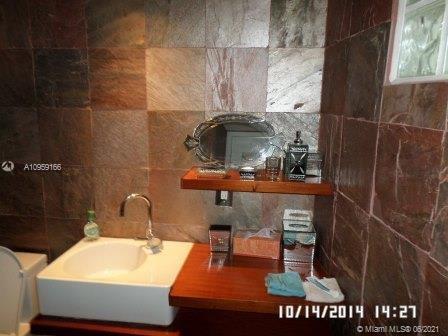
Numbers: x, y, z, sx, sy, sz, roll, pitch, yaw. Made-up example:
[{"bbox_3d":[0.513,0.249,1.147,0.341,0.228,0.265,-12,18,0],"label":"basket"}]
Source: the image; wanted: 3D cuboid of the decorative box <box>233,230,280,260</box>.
[{"bbox_3d":[0.169,0.371,1.630,0.228,0.115,0.115,2,10,6],"label":"decorative box"}]

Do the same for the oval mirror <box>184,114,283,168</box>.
[{"bbox_3d":[0.045,-0.133,1.629,0.485,0.277,0.025,2,3,5],"label":"oval mirror"}]

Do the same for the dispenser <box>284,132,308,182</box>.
[{"bbox_3d":[0.327,-0.053,1.435,0.080,0.215,0.076,2,10,2],"label":"dispenser"}]

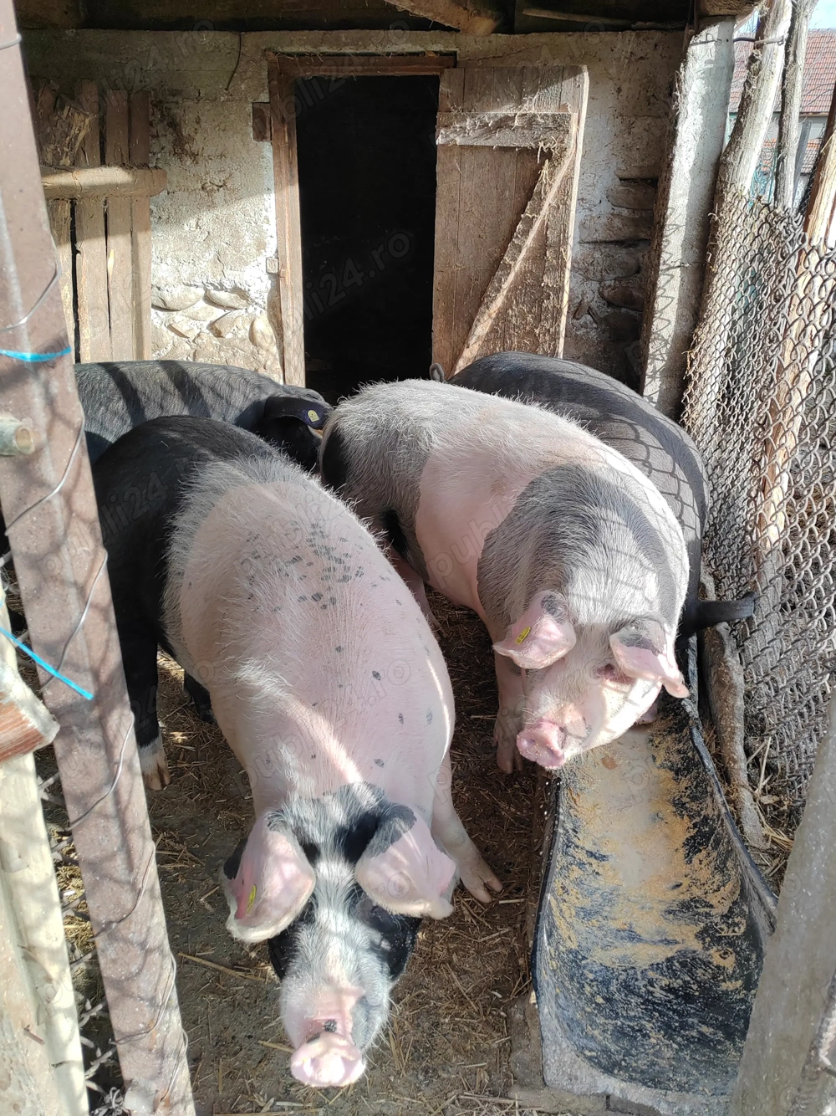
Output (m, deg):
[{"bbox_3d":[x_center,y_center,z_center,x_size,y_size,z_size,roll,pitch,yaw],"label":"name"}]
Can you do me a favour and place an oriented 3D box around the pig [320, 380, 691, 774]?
[{"bbox_3d":[0.179,0.023,2.286,0.546,0.882,1.344,-14,26,-29],"label":"pig"}]

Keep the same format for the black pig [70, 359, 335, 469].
[{"bbox_3d":[-0.819,-0.264,2.985,1.396,0.871,0.494,-5,23,-11],"label":"black pig"}]

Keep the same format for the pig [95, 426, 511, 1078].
[{"bbox_3d":[-0.299,0.244,1.730,0.514,0.903,1.418,-12,26,-27],"label":"pig"}]

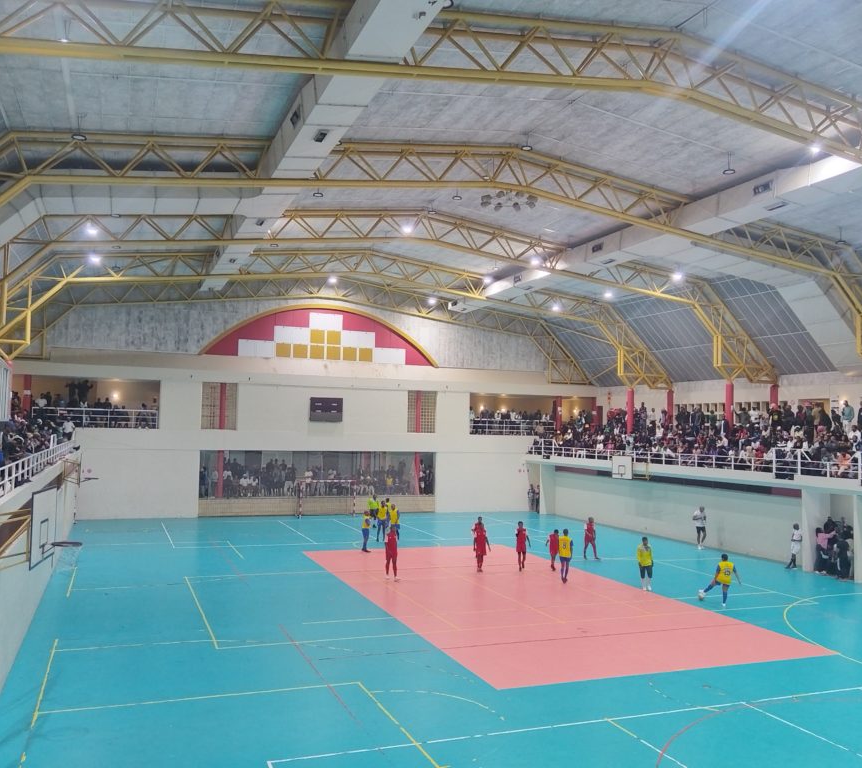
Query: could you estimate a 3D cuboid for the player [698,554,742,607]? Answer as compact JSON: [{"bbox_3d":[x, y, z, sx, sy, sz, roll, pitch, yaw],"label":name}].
[{"bbox_3d":[8.863,5.939,23.464,1.100,1.550,0.650,2,-4,1],"label":"player"}]

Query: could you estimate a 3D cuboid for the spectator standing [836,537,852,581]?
[{"bbox_3d":[15.195,6.409,28.296,0.560,1.580,0.450,-1,-5,40],"label":"spectator standing"}]

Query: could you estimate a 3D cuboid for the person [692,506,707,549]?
[{"bbox_3d":[12.362,6.624,35.306,0.600,1.880,0.400,0,-4,29],"label":"person"}]

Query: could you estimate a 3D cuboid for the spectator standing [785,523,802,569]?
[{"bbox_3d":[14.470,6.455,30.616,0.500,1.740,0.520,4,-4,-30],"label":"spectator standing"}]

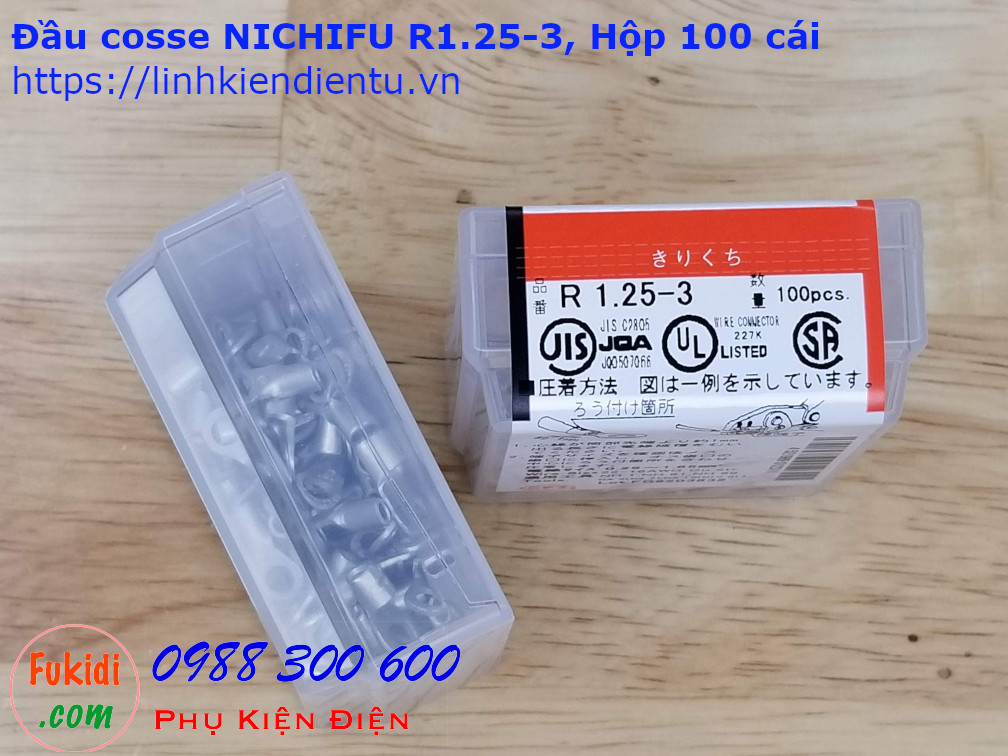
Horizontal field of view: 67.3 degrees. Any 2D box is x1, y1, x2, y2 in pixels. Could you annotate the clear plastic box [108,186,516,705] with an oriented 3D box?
[{"bbox_3d":[-0.024,0.011,0.094,0.026,0.026,0.060,-25,68,-16],"label":"clear plastic box"}]

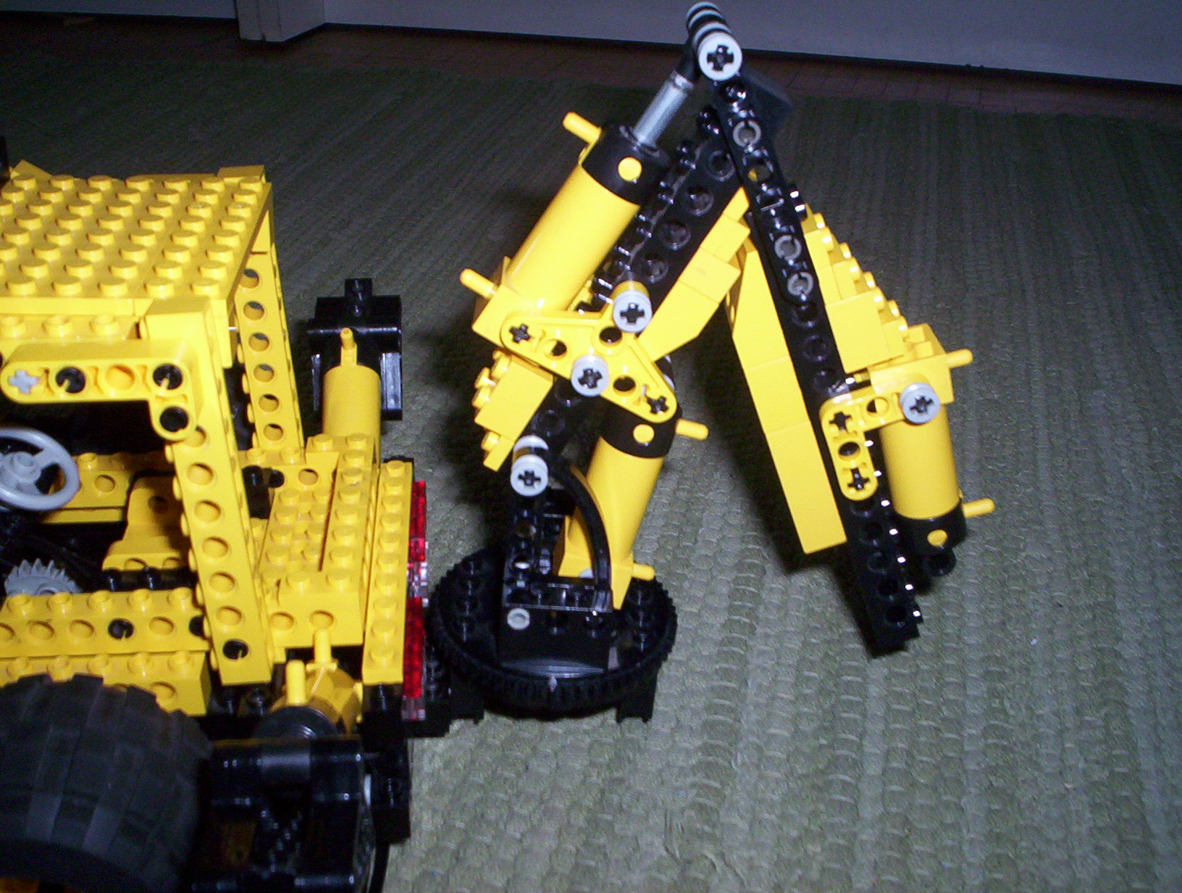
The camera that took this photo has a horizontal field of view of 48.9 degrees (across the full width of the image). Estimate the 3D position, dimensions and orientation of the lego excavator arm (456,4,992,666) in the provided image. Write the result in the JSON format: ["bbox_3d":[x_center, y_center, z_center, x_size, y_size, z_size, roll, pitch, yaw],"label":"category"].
[{"bbox_3d":[0.034,-0.018,0.278,0.122,0.139,0.041,0,30,-4],"label":"lego excavator arm"}]

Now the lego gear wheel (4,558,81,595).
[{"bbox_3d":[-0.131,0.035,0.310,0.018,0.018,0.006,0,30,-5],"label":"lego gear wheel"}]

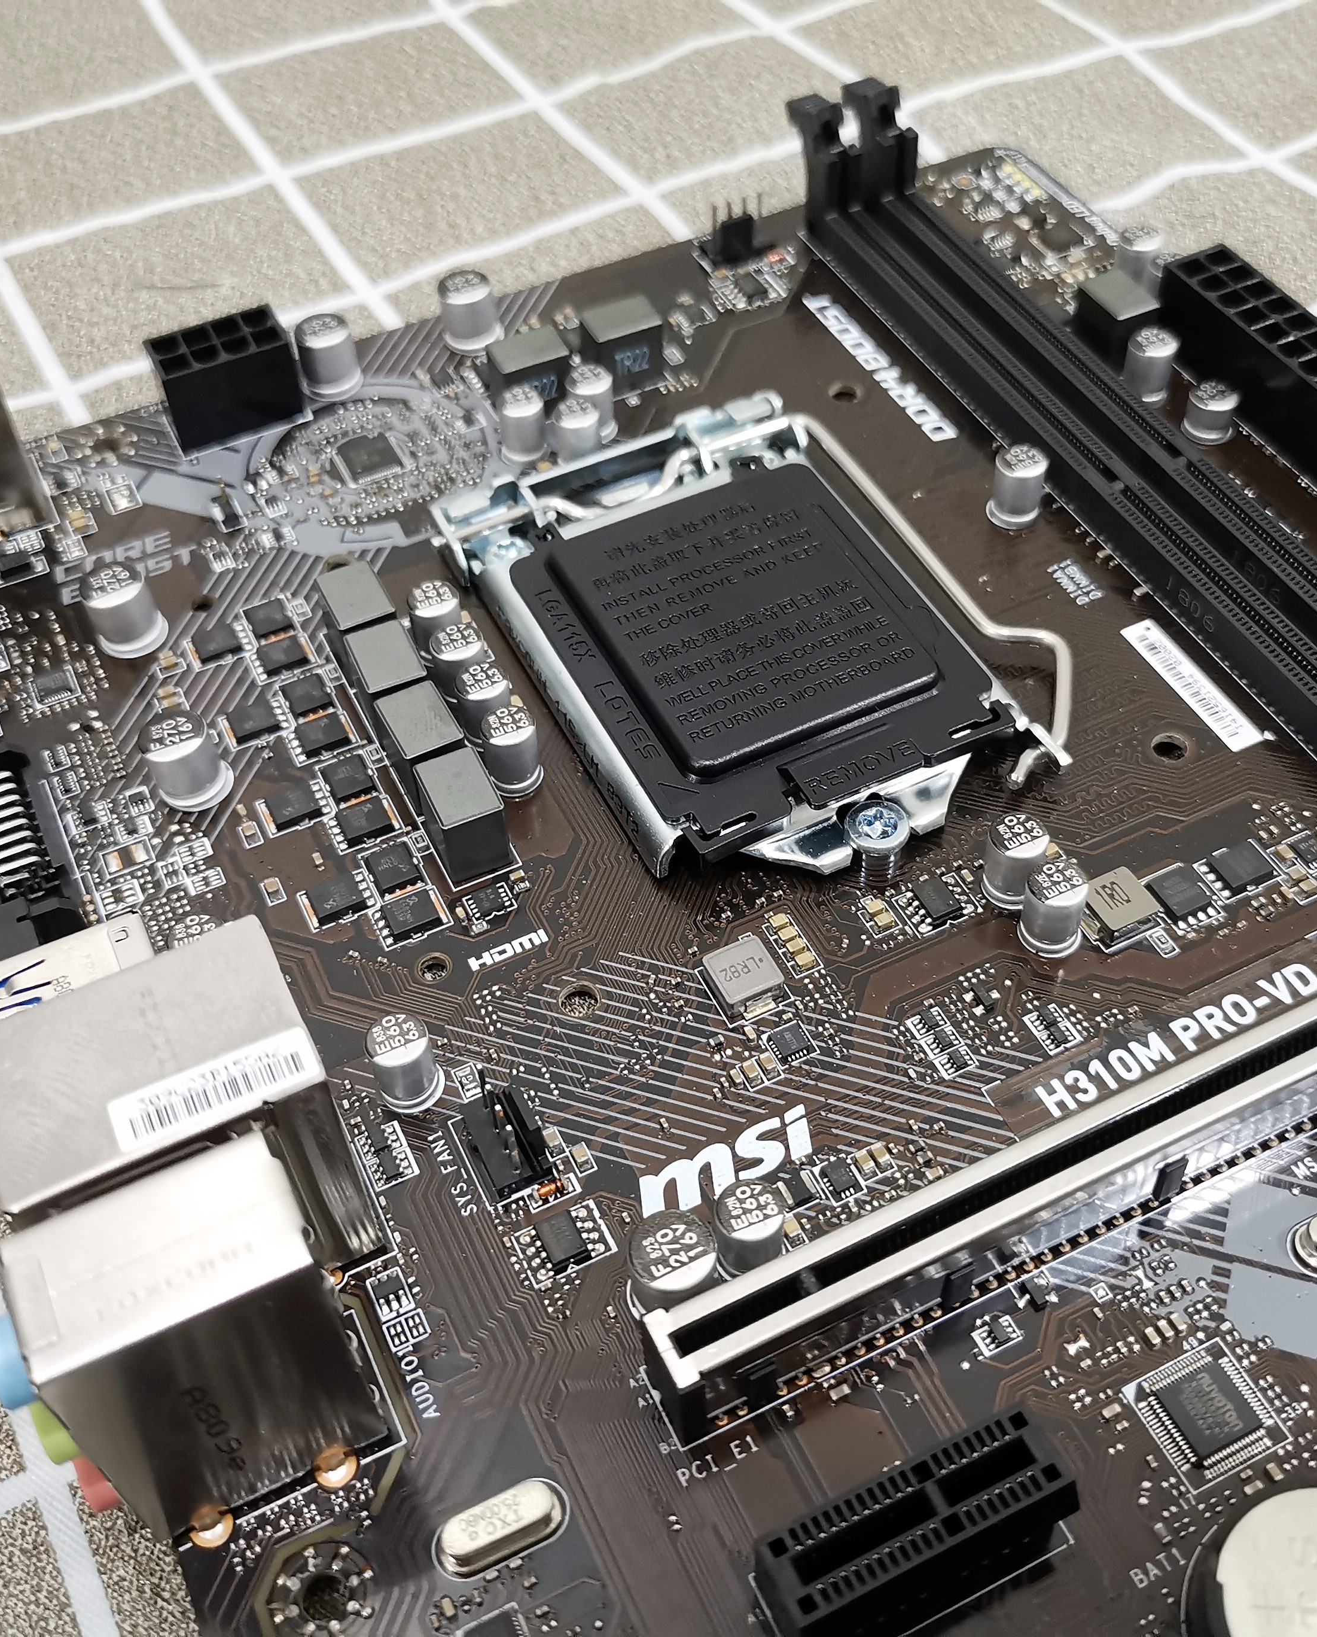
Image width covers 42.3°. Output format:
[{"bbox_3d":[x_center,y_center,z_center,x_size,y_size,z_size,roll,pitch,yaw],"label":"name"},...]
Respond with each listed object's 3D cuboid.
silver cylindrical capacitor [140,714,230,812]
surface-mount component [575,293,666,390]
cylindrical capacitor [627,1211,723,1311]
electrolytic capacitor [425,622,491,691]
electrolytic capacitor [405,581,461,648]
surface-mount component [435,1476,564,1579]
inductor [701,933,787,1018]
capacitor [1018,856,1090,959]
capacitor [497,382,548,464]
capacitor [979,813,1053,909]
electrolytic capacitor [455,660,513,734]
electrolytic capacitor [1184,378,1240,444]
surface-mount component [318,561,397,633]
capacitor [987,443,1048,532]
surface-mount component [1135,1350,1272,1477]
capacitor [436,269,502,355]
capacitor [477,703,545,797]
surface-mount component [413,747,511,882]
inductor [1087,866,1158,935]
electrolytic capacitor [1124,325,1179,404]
[{"bbox_3d":[-0.054,-0.007,0.195,0.008,0.008,0.008,-1,51,1],"label":"silver cylindrical capacitor"},{"bbox_3d":[-0.005,-0.066,0.240,0.010,0.009,0.007,-22,53,-15],"label":"surface-mount component"},{"bbox_3d":[0.001,0.041,0.155,0.008,0.008,0.008,-1,51,1],"label":"cylindrical capacitor"},{"bbox_3d":[-0.024,-0.018,0.203,0.006,0.008,0.006,-1,51,1],"label":"electrolytic capacitor"},{"bbox_3d":[-0.027,-0.024,0.208,0.006,0.008,0.006,-1,51,1],"label":"electrolytic capacitor"},{"bbox_3d":[-0.013,0.059,0.143,0.011,0.003,0.004,-22,53,-15],"label":"surface-mount component"},{"bbox_3d":[0.009,0.017,0.177,0.006,0.003,0.007,-22,54,-15],"label":"inductor"},{"bbox_3d":[0.041,0.009,0.178,0.006,0.008,0.006,-1,51,2],"label":"capacitor"},{"bbox_3d":[-0.018,-0.053,0.231,0.006,0.008,0.006,-1,51,1],"label":"capacitor"},{"bbox_3d":[0.038,0.005,0.182,0.006,0.009,0.006,-1,51,1],"label":"capacitor"},{"bbox_3d":[-0.020,-0.013,0.199,0.006,0.008,0.006,-1,51,2],"label":"electrolytic capacitor"},{"bbox_3d":[0.075,-0.056,0.233,0.006,0.005,0.006,-1,51,1],"label":"electrolytic capacitor"},{"bbox_3d":[-0.036,-0.024,0.207,0.007,0.009,0.010,-22,53,-15],"label":"surface-mount component"},{"bbox_3d":[0.047,-0.043,0.220,0.007,0.008,0.007,-1,51,1],"label":"capacitor"},{"bbox_3d":[0.048,0.051,0.148,0.009,0.002,0.009,-22,53,-15],"label":"surface-mount component"},{"bbox_3d":[-0.028,-0.074,0.247,0.008,0.008,0.008,-1,51,1],"label":"capacitor"},{"bbox_3d":[-0.017,-0.008,0.194,0.006,0.009,0.006,-1,51,1],"label":"capacitor"},{"bbox_3d":[-0.021,0.000,0.188,0.007,0.009,0.010,-22,54,-15],"label":"surface-mount component"},{"bbox_3d":[0.049,0.009,0.181,0.007,0.003,0.007,-22,53,-15],"label":"inductor"},{"bbox_3d":[0.068,-0.062,0.234,0.006,0.008,0.006,-1,51,2],"label":"electrolytic capacitor"}]

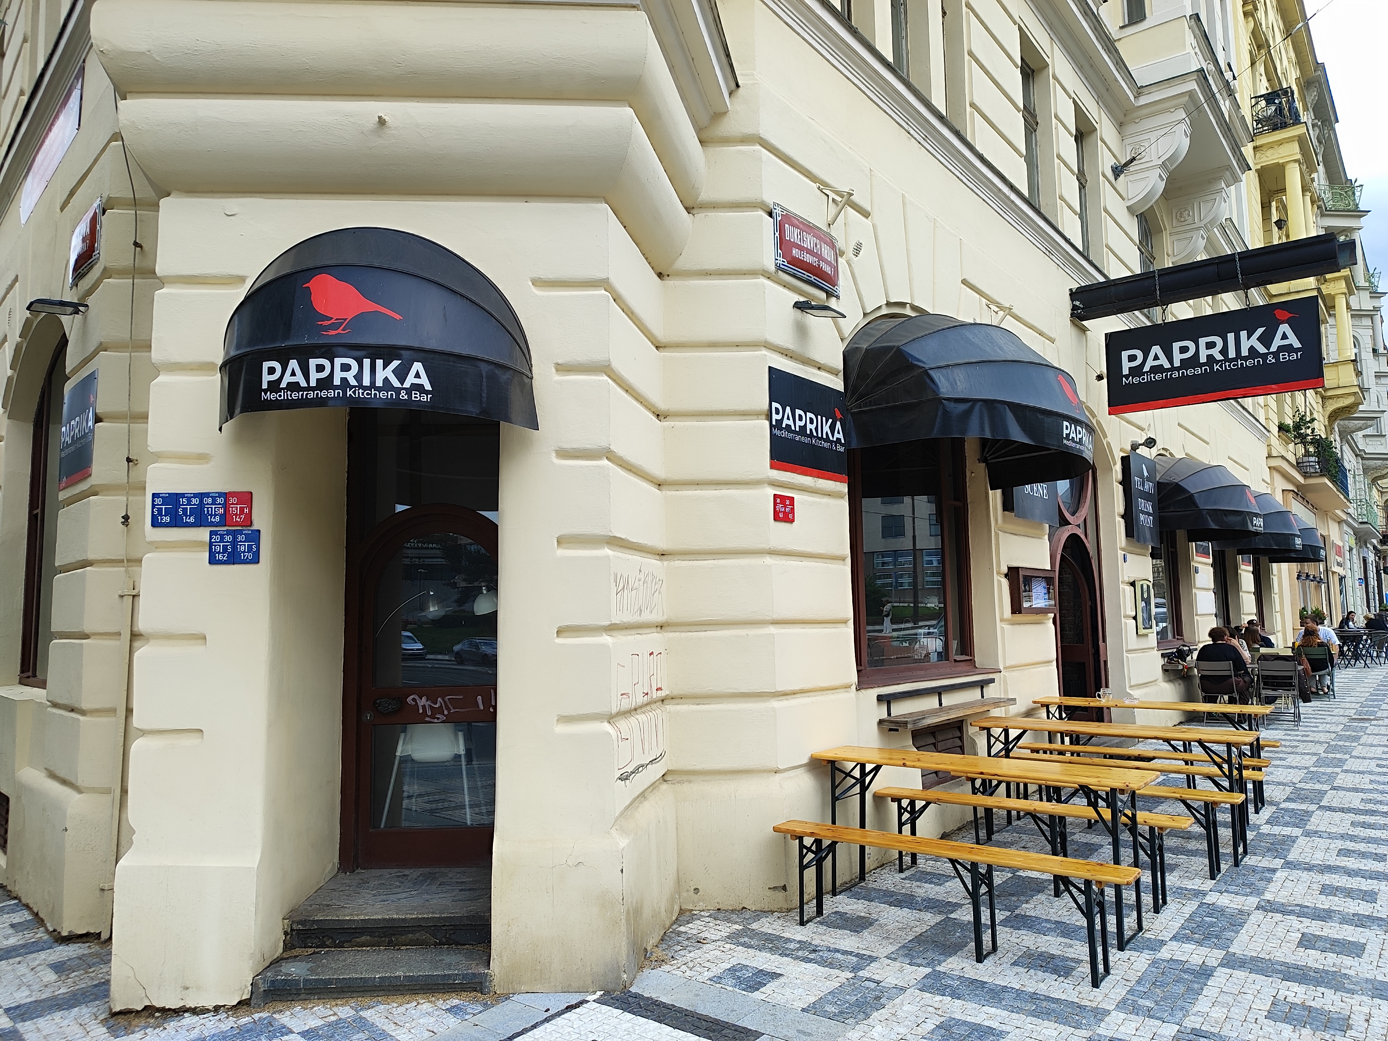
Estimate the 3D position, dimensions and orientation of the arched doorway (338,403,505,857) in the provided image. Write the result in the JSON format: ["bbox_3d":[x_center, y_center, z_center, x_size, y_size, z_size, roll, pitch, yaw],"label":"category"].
[{"bbox_3d":[-1.447,0.548,5.500,1.060,2.800,0.250,-1,-6,-3],"label":"arched doorway"}]

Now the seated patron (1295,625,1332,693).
[{"bbox_3d":[10.578,2.373,16.326,0.515,1.257,0.842,-5,-7,37],"label":"seated patron"}]

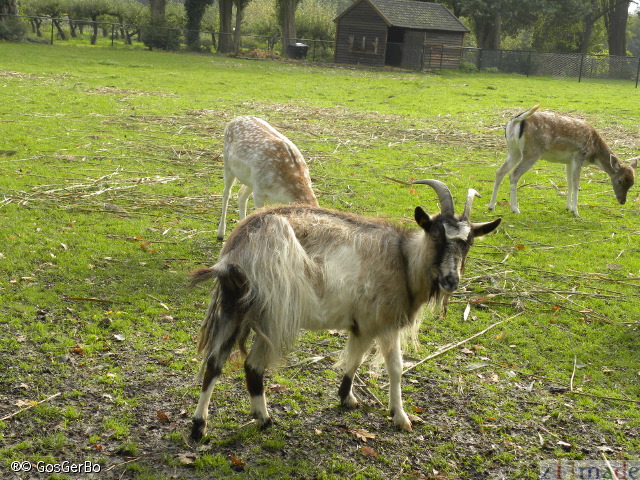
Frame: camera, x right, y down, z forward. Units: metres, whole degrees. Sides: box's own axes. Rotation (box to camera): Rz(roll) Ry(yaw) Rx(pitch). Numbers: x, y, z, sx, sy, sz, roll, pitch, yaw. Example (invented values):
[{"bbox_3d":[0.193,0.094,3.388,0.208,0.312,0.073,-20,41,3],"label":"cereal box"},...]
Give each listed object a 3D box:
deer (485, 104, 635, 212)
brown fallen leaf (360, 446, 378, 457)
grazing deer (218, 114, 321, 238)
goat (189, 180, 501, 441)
[{"bbox_3d":[2.141,-0.704,10.626,1.260,0.920,0.350,0,10,-24],"label":"deer"},{"bbox_3d":[0.168,0.713,4.135,0.055,0.015,0.070,4,9,0],"label":"brown fallen leaf"},{"bbox_3d":[-0.279,-0.321,7.655,0.320,0.830,1.200,-2,11,-32],"label":"grazing deer"},{"bbox_3d":[0.085,0.224,4.366,1.070,0.890,0.420,-1,11,-28],"label":"goat"}]

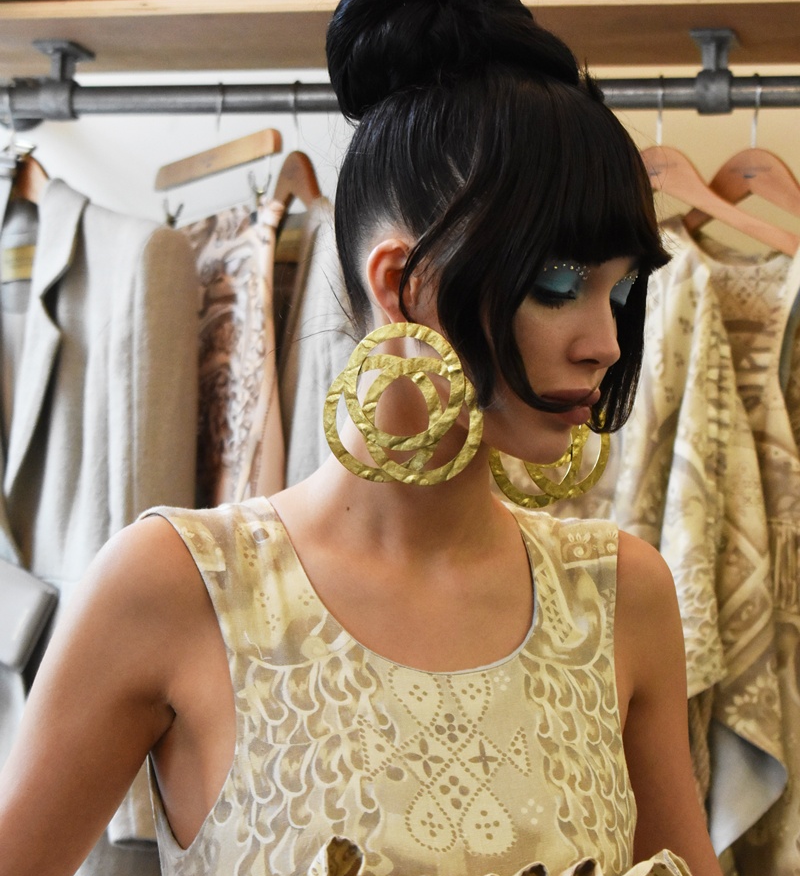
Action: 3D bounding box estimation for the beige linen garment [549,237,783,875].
[{"bbox_3d":[0.288,0.127,3.080,0.320,0.700,0.170,-3,-3,40],"label":"beige linen garment"}]

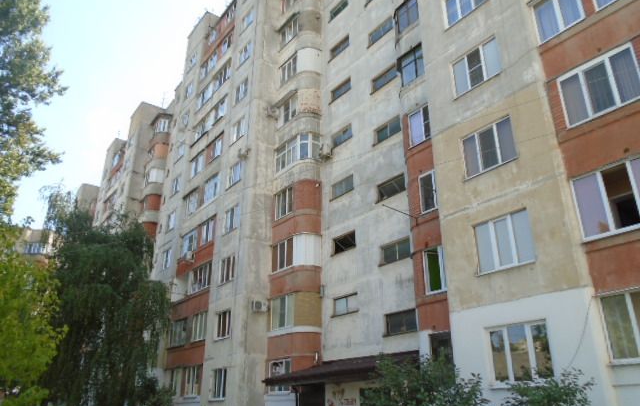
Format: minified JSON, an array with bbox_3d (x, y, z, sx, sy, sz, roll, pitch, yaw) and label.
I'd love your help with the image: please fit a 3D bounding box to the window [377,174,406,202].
[{"bbox_3d":[3.086,-0.659,20.746,0.170,0.762,1.611,17,-29,-34],"label":"window"}]

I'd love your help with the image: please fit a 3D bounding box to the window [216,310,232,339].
[{"bbox_3d":[-4.811,6.076,23.964,0.170,1.258,1.424,17,-29,-34],"label":"window"}]

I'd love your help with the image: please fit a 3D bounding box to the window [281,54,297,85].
[{"bbox_3d":[-1.840,-7.950,28.929,0.150,1.542,1.715,17,-29,-34],"label":"window"}]

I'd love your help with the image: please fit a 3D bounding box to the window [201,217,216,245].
[{"bbox_3d":[-6.936,1.803,29.587,0.170,1.434,1.718,17,-29,-34],"label":"window"}]

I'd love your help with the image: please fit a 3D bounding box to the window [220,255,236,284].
[{"bbox_3d":[-4.830,3.549,25.463,0.160,1.283,1.616,17,-28,-34],"label":"window"}]

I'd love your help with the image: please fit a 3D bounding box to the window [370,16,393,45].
[{"bbox_3d":[3.100,-8.572,24.140,0.170,0.762,1.611,17,-29,-34],"label":"window"}]

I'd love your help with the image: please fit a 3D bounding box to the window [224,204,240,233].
[{"bbox_3d":[-4.831,0.954,26.644,0.150,1.393,1.678,17,-29,-34],"label":"window"}]

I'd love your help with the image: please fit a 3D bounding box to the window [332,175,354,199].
[{"bbox_3d":[1.178,-0.698,23.726,0.154,0.799,1.619,17,-29,-35],"label":"window"}]

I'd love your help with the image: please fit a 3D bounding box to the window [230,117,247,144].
[{"bbox_3d":[-4.825,-4.263,28.940,0.150,1.393,1.678,17,-29,-34],"label":"window"}]

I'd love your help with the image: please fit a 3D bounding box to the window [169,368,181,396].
[{"bbox_3d":[-8.231,10.233,27.387,0.150,1.456,1.730,17,-29,-34],"label":"window"}]

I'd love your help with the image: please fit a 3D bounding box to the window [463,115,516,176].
[{"bbox_3d":[4.899,-1.587,14.043,0.170,1.375,1.615,17,-29,-34],"label":"window"}]

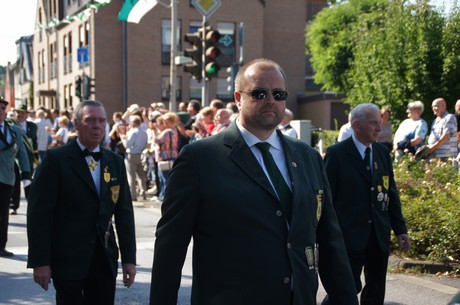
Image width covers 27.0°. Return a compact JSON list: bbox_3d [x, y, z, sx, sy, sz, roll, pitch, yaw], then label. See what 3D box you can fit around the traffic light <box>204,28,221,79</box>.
[{"bbox_3d":[-0.313,-1.761,17.100,0.270,0.880,0.340,-1,2,-16],"label":"traffic light"}]

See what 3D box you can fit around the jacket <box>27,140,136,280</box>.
[{"bbox_3d":[-0.792,0.304,5.100,0.520,0.730,0.330,-1,2,-23],"label":"jacket"}]

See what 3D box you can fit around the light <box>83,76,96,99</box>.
[{"bbox_3d":[-5.818,-2.698,39.900,0.380,0.900,0.280,-1,2,-18],"label":"light"}]

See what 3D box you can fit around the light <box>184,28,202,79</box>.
[{"bbox_3d":[-0.665,-1.762,17.200,0.360,0.900,0.280,0,2,-13],"label":"light"}]

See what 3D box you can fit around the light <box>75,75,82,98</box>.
[{"bbox_3d":[-6.290,-2.692,39.800,0.280,0.900,0.360,0,2,-12],"label":"light"}]

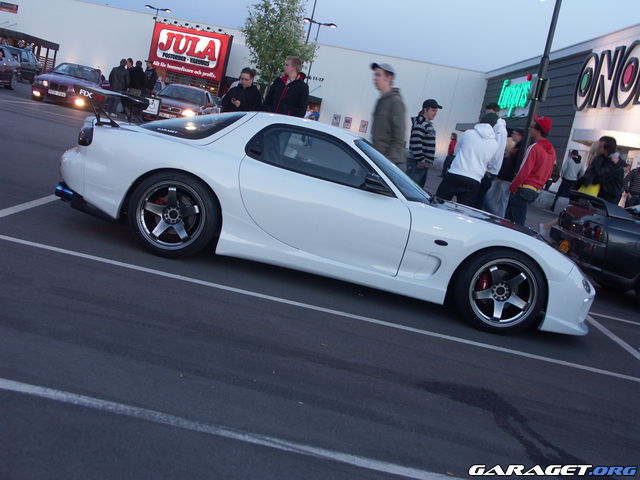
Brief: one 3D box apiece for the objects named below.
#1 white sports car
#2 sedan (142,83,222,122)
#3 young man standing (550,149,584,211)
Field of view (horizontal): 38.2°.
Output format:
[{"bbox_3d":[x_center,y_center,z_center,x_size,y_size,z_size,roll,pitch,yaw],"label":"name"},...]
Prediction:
[{"bbox_3d":[0.166,-0.303,7.479,4.320,1.200,1.770,13,8,2],"label":"white sports car"},{"bbox_3d":[-4.323,-4.140,29.047,1.700,1.410,4.400,12,8,-1],"label":"sedan"},{"bbox_3d":[6.530,-1.550,24.290,0.580,1.760,0.480,7,9,-33],"label":"young man standing"}]

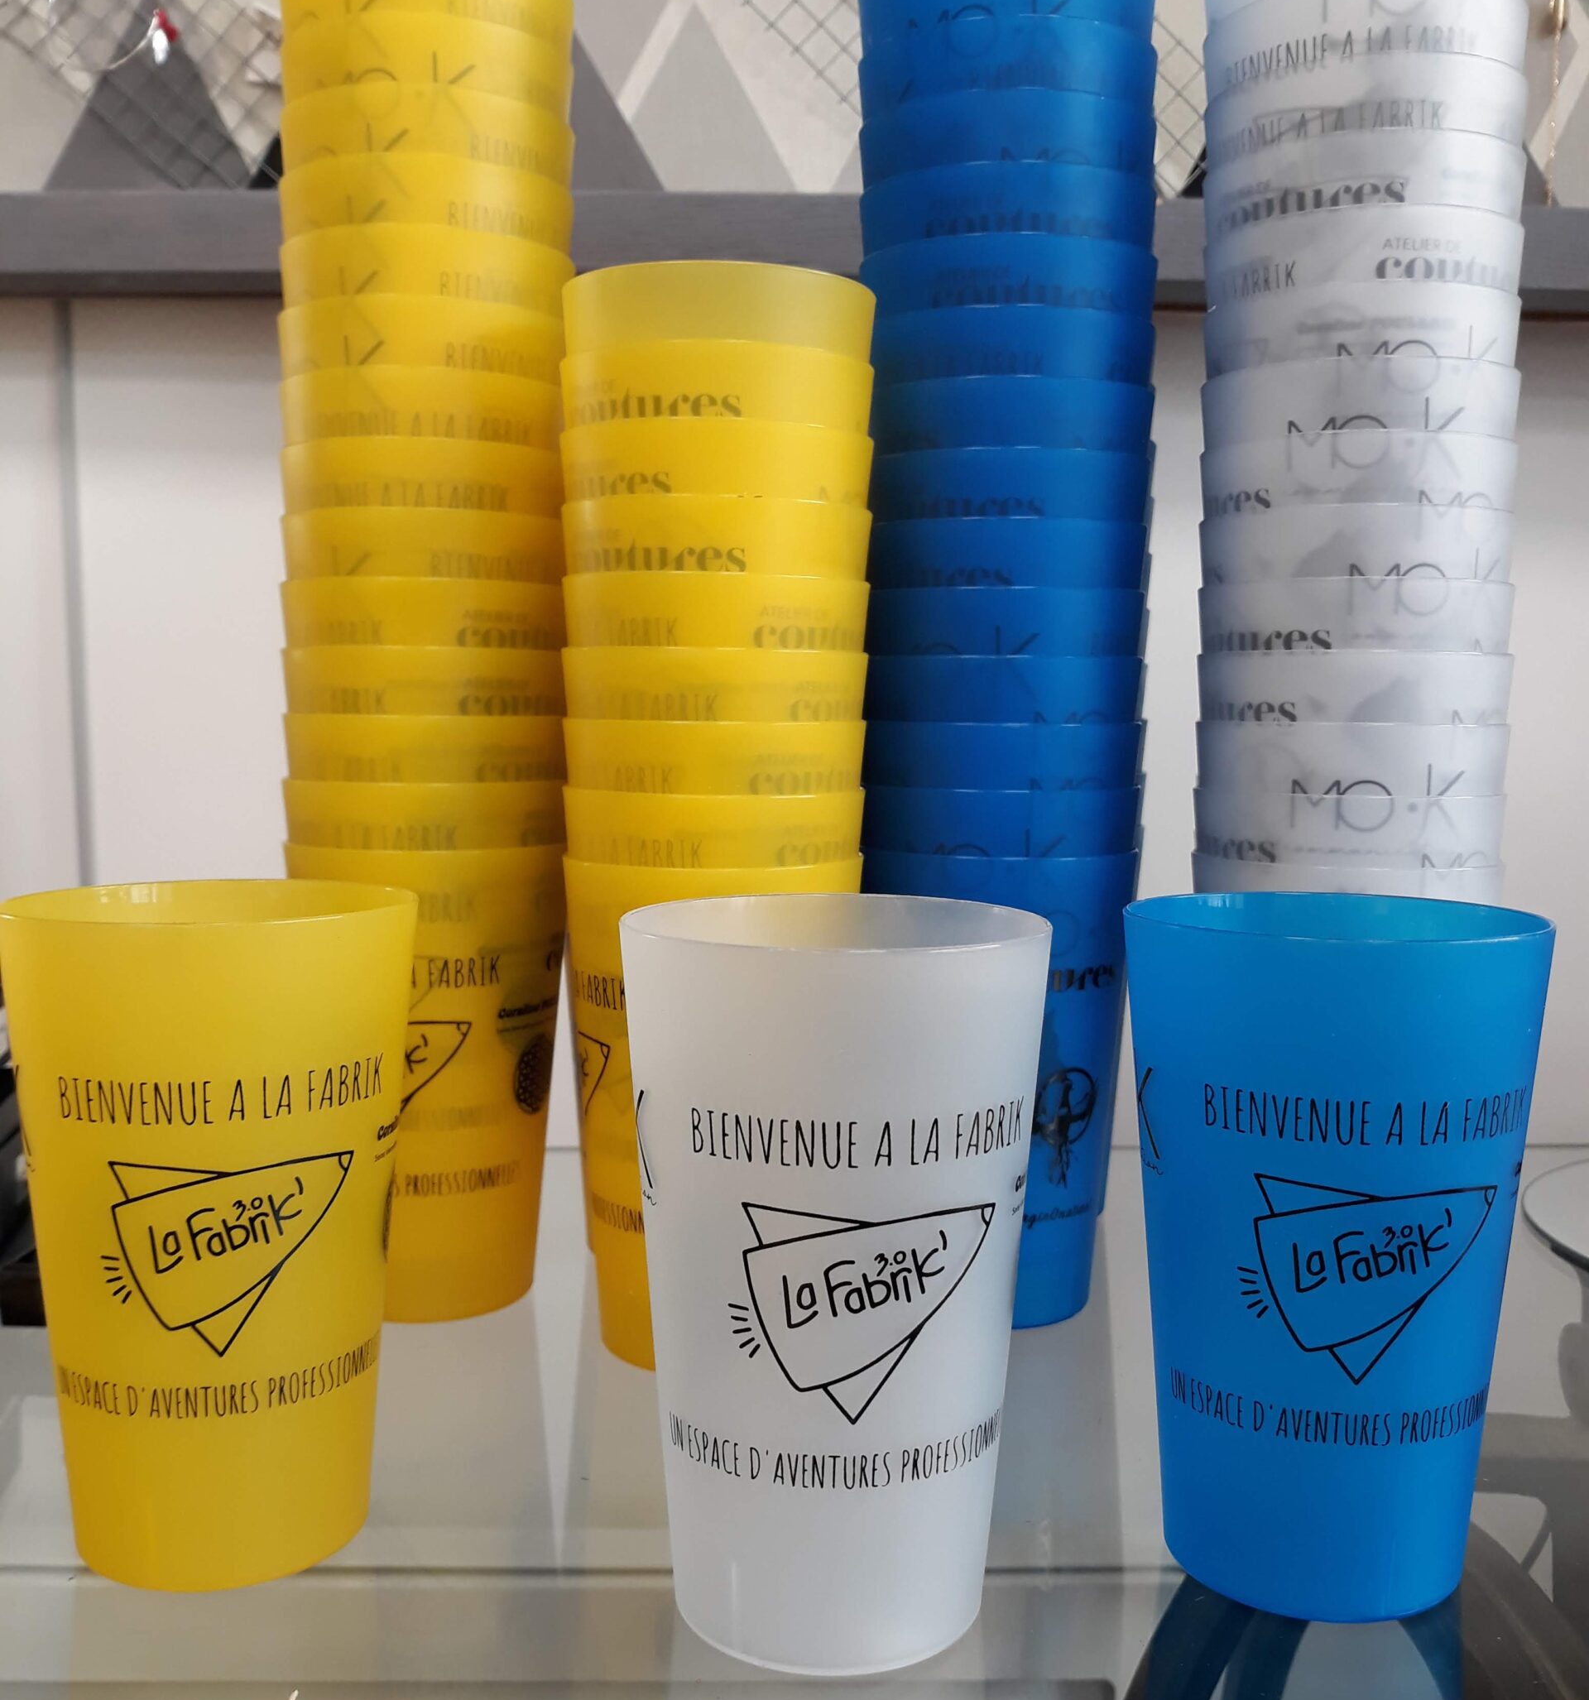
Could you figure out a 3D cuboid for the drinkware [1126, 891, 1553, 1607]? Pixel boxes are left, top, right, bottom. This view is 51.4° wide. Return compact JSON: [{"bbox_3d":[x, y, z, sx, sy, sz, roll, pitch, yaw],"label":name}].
[{"bbox_3d":[0.098,0.072,0.310,0.075,0.121,0.075,1,5,2],"label":"drinkware"}]

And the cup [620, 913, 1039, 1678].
[{"bbox_3d":[0.007,0.073,0.293,0.075,0.121,0.075,1,5,0],"label":"cup"}]

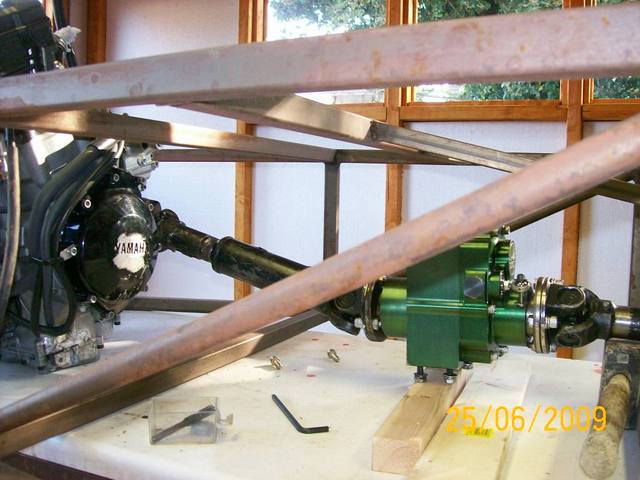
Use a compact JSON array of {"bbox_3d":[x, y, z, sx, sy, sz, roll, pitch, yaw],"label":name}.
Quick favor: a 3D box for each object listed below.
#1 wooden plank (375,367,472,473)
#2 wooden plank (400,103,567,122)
[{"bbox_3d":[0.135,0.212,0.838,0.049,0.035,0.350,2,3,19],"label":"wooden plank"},{"bbox_3d":[0.552,-0.432,2.280,0.546,0.054,0.060,2,3,15],"label":"wooden plank"}]

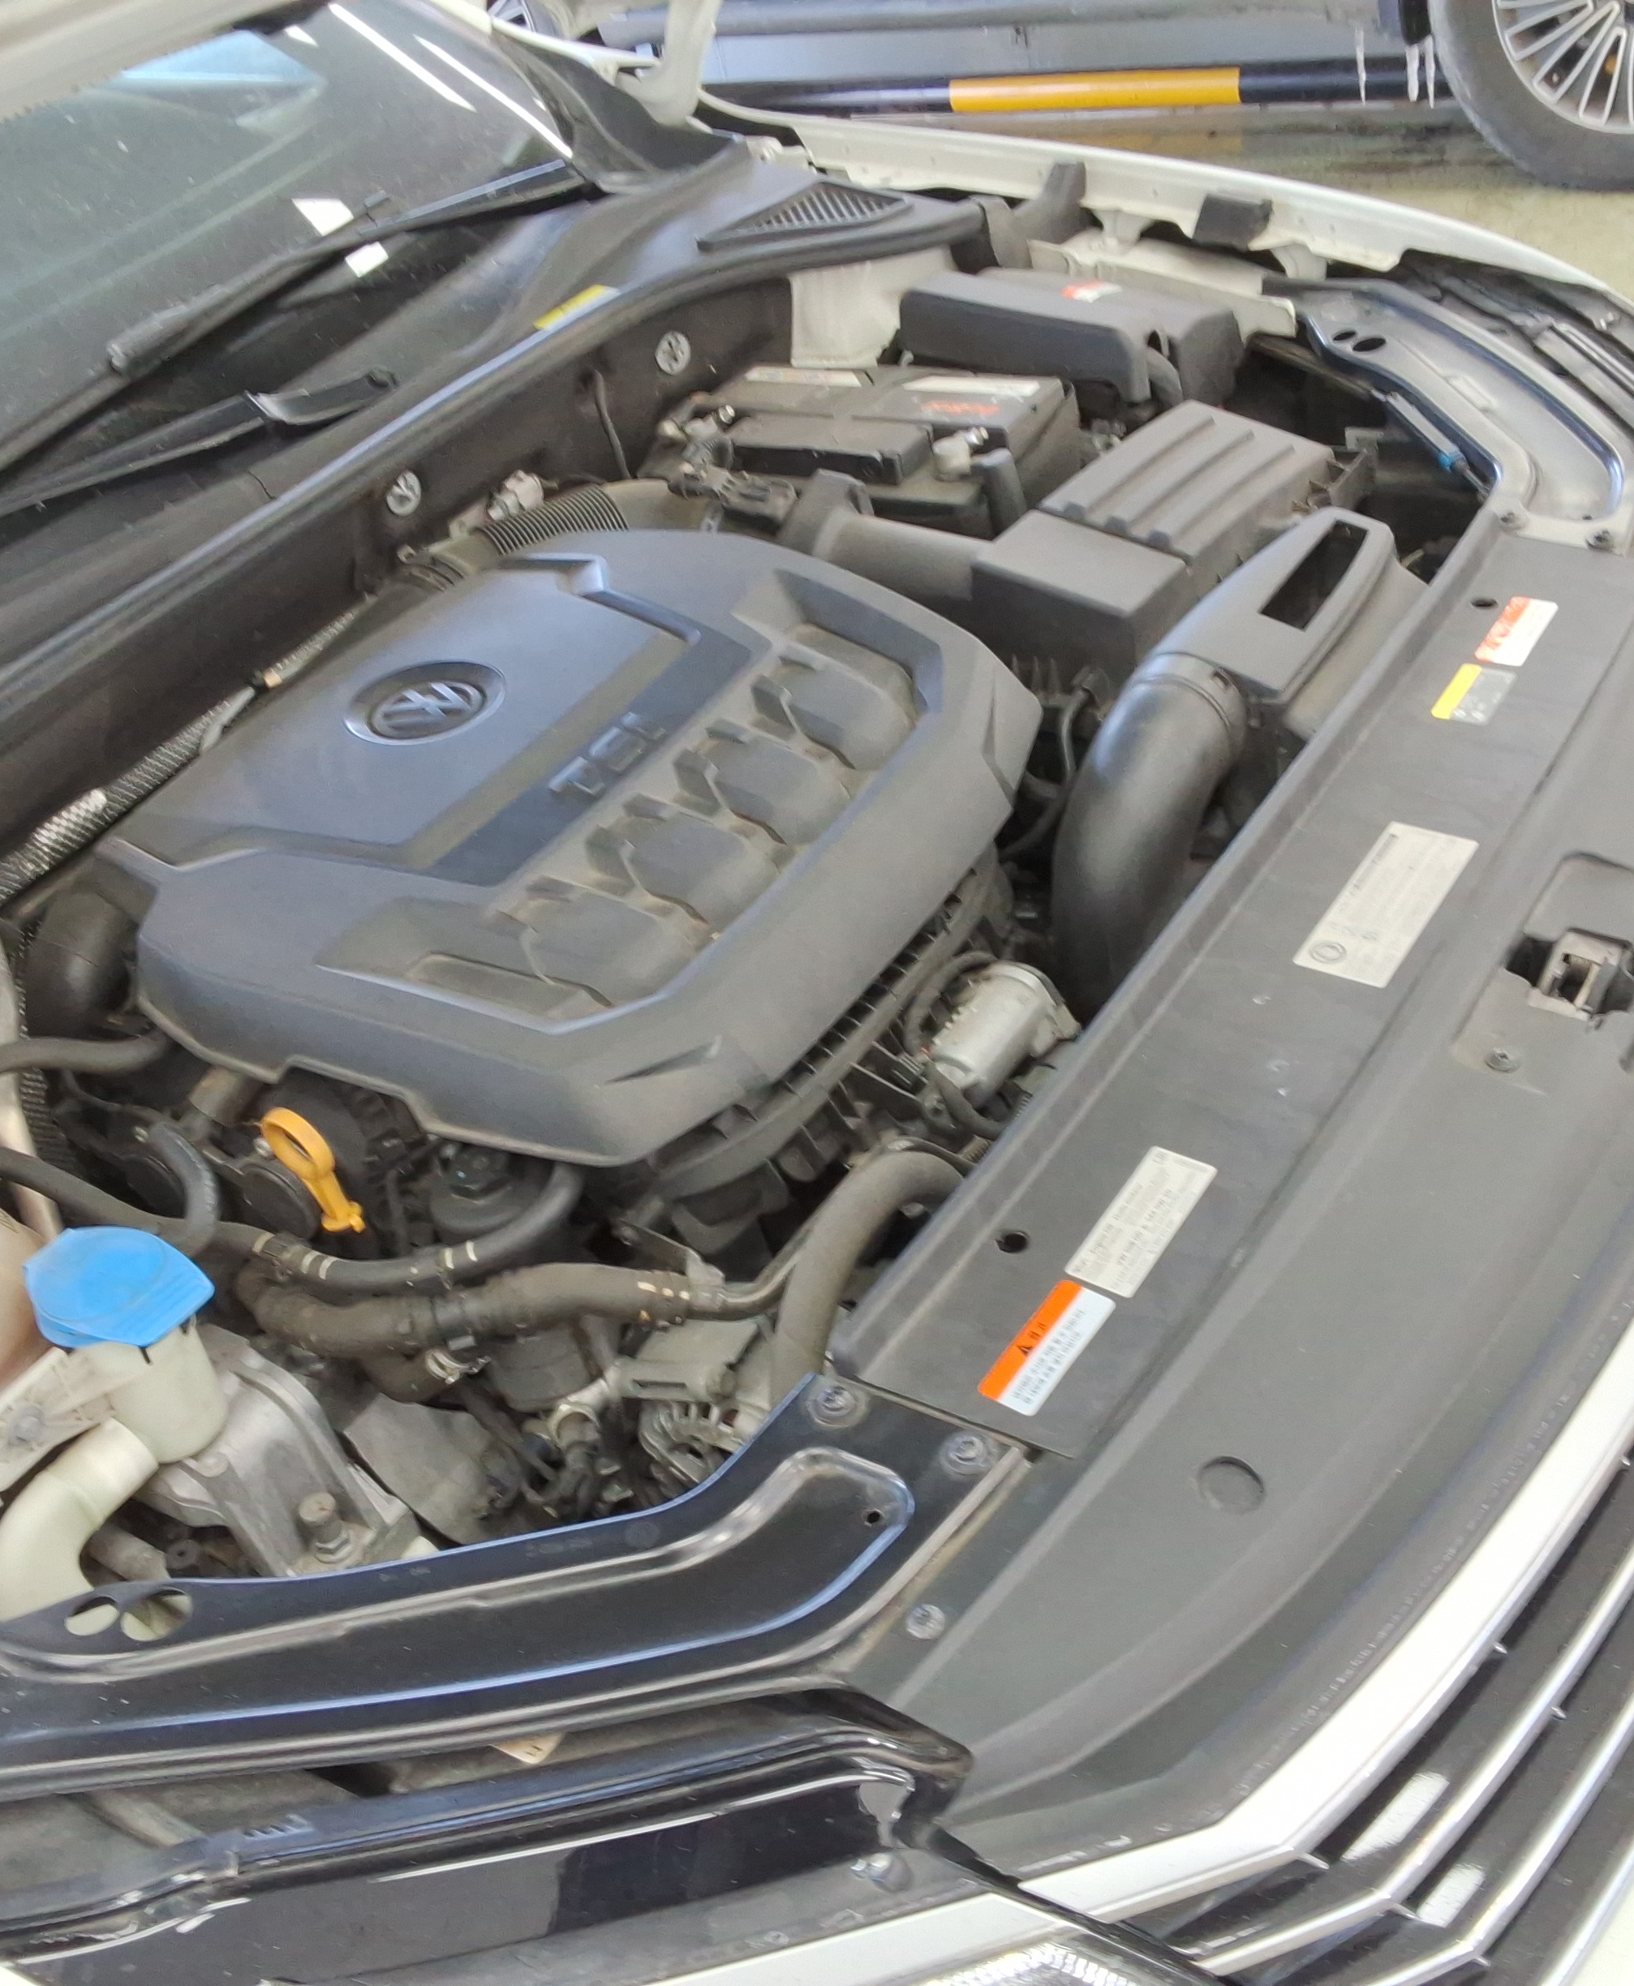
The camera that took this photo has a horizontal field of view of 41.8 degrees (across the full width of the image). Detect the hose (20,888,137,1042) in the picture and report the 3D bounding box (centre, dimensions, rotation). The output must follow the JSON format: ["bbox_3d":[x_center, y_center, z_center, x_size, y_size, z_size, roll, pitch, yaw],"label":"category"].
[{"bbox_3d":[-0.441,-0.017,1.284,0.078,0.088,0.073,13,44,33],"label":"hose"}]

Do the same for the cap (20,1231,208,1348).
[{"bbox_3d":[-0.295,0.127,0.906,0.078,0.025,0.056,22,48,25],"label":"cap"}]

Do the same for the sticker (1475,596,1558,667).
[{"bbox_3d":[0.390,-0.202,1.191,0.026,0.002,0.066,18,47,27],"label":"sticker"}]

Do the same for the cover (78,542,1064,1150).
[{"bbox_3d":[-0.137,-0.136,1.356,0.495,0.115,0.525,13,44,33],"label":"cover"}]

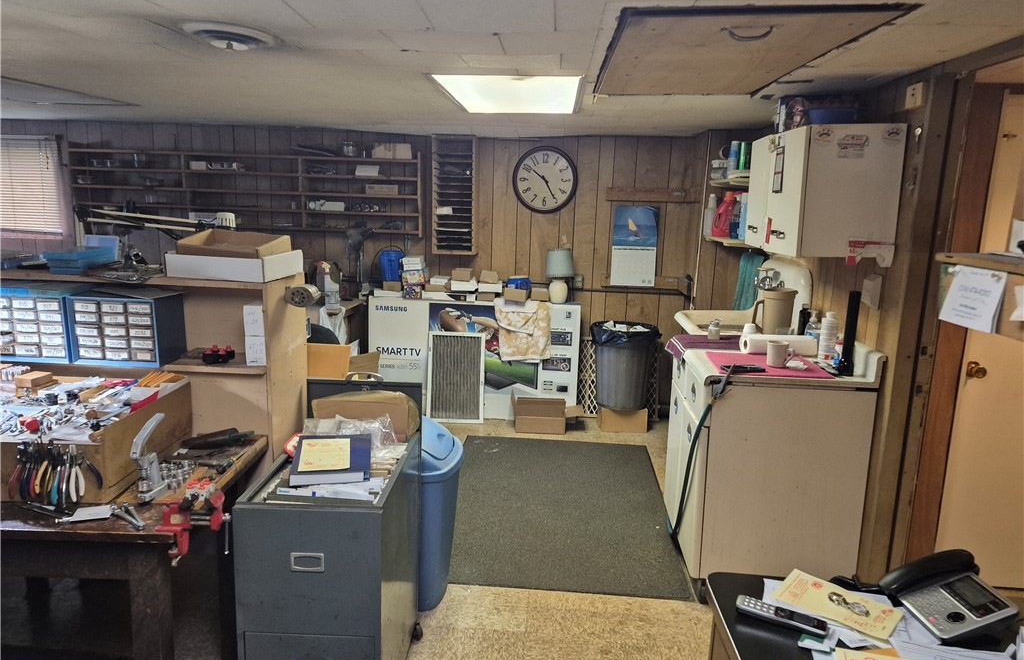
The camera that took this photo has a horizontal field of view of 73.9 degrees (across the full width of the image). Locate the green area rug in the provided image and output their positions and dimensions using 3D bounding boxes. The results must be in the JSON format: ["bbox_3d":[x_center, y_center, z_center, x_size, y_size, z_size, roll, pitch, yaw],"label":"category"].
[{"bbox_3d":[0.219,0.864,3.498,1.140,0.009,1.710,2,11,4],"label":"green area rug"}]

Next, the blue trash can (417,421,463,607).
[{"bbox_3d":[-0.353,0.648,2.615,0.310,0.730,0.400,2,11,4],"label":"blue trash can"}]

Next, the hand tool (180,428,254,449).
[{"bbox_3d":[-0.882,0.320,2.034,0.200,0.040,0.070,-1,10,-14],"label":"hand tool"}]

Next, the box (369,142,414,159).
[{"bbox_3d":[-0.842,-1.250,4.765,0.285,0.108,0.160,3,9,4],"label":"box"}]

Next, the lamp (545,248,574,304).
[{"bbox_3d":[0.325,-0.365,4.676,0.200,0.385,0.200,3,10,3],"label":"lamp"}]

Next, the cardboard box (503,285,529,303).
[{"bbox_3d":[0.031,-0.237,4.737,0.170,0.105,0.130,4,10,11],"label":"cardboard box"}]

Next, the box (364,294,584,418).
[{"bbox_3d":[-0.270,0.199,4.893,1.487,0.838,0.165,3,9,4],"label":"box"}]

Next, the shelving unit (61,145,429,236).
[{"bbox_3d":[-1.821,-0.966,4.720,2.460,0.560,0.150,2,11,4],"label":"shelving unit"}]

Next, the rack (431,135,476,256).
[{"bbox_3d":[-0.399,-0.946,4.788,0.312,0.793,0.160,3,9,4],"label":"rack"}]

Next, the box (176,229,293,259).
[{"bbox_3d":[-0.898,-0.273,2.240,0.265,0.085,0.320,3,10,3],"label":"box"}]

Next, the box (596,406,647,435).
[{"bbox_3d":[0.764,0.587,4.683,0.310,0.170,0.260,3,10,3],"label":"box"}]

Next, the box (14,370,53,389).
[{"bbox_3d":[-1.329,0.138,1.894,0.055,0.021,0.087,3,9,4],"label":"box"}]

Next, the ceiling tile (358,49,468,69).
[{"bbox_3d":[-0.302,-0.878,2.202,0.305,0.013,0.305,2,11,4],"label":"ceiling tile"}]

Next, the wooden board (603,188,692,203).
[{"bbox_3d":[0.923,-0.908,4.591,0.575,0.085,0.070,3,10,3],"label":"wooden board"}]

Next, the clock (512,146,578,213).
[{"bbox_3d":[0.227,-1.019,4.629,0.450,0.450,0.050,3,10,3],"label":"clock"}]

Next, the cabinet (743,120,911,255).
[{"bbox_3d":[1.155,-0.515,2.576,0.330,0.430,0.650,2,11,4],"label":"cabinet"}]

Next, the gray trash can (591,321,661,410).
[{"bbox_3d":[0.756,0.240,4.603,0.440,0.540,0.440,2,11,4],"label":"gray trash can"}]

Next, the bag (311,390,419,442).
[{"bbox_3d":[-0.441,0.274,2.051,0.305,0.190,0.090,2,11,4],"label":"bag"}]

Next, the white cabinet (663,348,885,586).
[{"bbox_3d":[0.998,0.522,2.833,0.600,0.920,0.760,2,11,4],"label":"white cabinet"}]

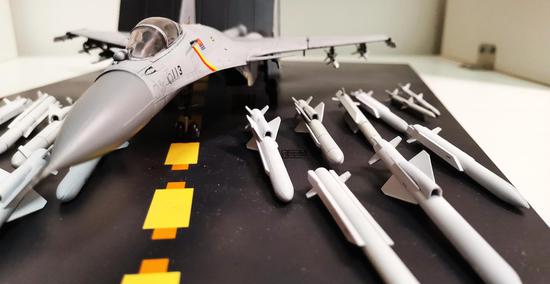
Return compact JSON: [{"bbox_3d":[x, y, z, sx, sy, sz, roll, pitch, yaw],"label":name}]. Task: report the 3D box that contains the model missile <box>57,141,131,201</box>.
[{"bbox_3d":[-0.066,0.001,0.169,0.014,0.013,0.082,-1,20,-3],"label":"model missile"}]

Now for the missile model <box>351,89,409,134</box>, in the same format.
[{"bbox_3d":[0.055,-0.018,0.228,0.013,0.011,0.068,-3,22,-9],"label":"missile model"}]

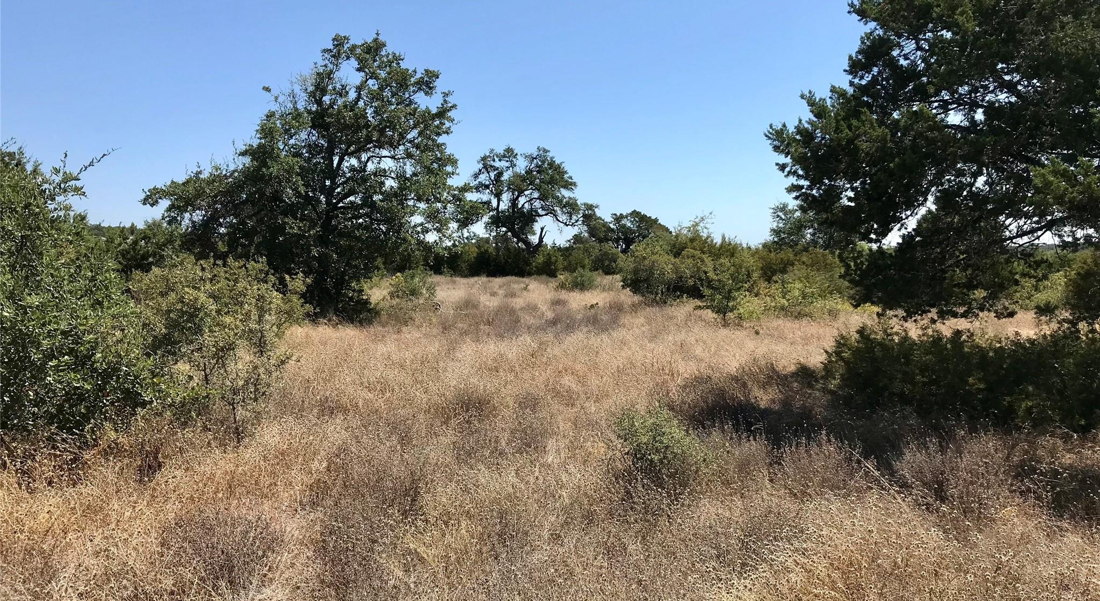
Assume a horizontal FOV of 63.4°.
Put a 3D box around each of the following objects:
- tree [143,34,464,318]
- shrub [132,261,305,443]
[{"bbox_3d":[-4.934,-2.467,17.800,5.881,5.235,5.411,0,4,0],"label":"tree"},{"bbox_3d":[-2.752,0.390,7.400,1.387,1.448,1.248,0,4,0],"label":"shrub"}]

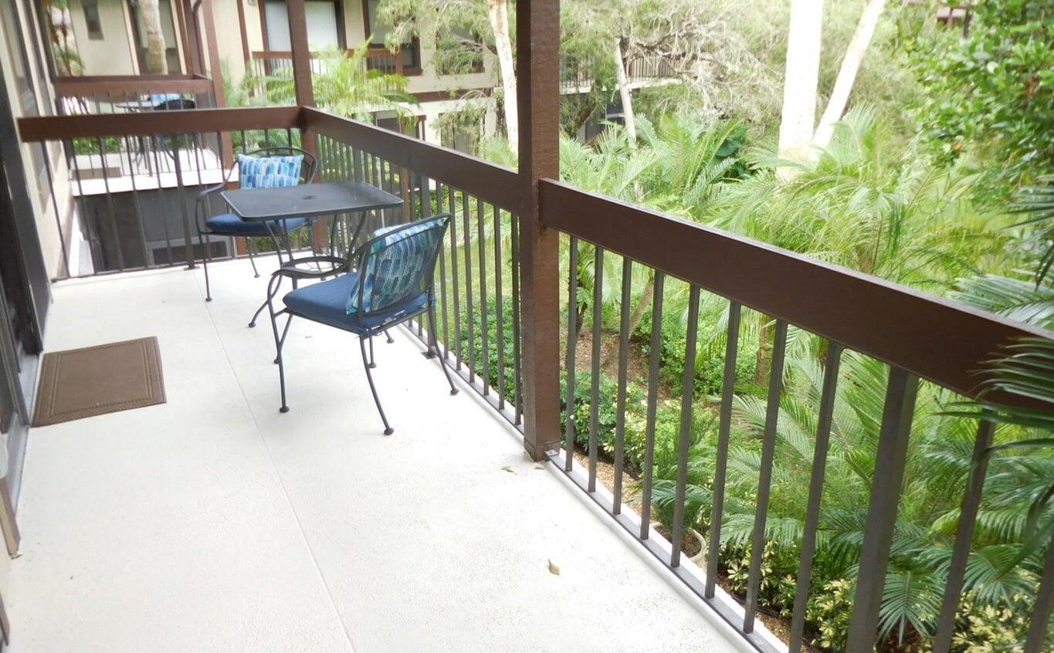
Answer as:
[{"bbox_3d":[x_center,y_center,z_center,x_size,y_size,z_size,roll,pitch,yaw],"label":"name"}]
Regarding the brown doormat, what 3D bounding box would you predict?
[{"bbox_3d":[-1.964,0.224,3.508,0.504,0.012,0.884,-11,22,-25],"label":"brown doormat"}]

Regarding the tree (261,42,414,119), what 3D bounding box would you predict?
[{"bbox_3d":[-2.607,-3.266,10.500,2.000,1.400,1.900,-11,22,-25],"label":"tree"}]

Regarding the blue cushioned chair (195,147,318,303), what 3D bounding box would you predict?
[{"bbox_3d":[-1.576,-0.607,4.549,0.590,0.808,0.585,2,20,9],"label":"blue cushioned chair"}]

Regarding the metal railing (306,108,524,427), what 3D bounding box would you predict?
[{"bbox_3d":[-0.773,-0.558,4.144,0.075,1.023,3.228,-11,22,-25],"label":"metal railing"}]

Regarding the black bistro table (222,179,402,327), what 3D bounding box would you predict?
[{"bbox_3d":[-1.069,-0.301,3.908,0.741,0.716,0.748,-11,22,-25],"label":"black bistro table"}]

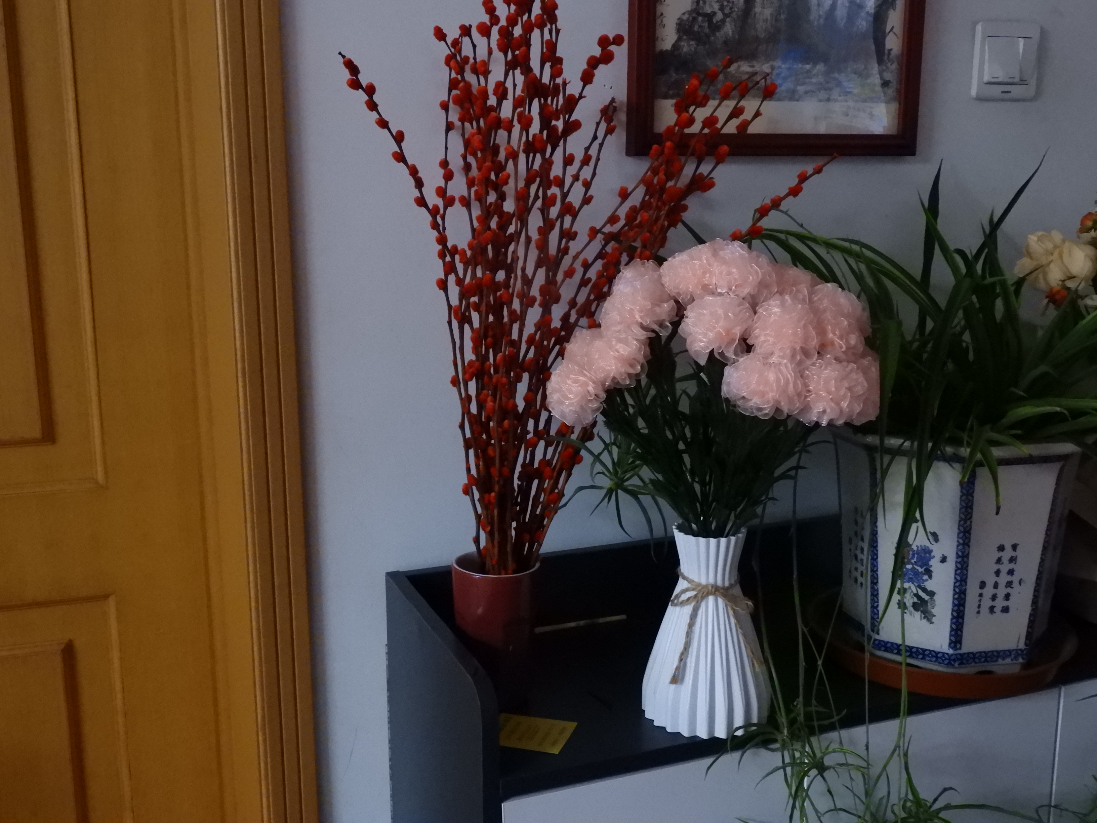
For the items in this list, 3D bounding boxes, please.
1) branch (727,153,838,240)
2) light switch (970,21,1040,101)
[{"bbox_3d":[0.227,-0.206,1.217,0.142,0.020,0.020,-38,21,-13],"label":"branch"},{"bbox_3d":[0.509,-0.390,1.409,0.086,0.086,0.011,-5,11,-22],"label":"light switch"}]

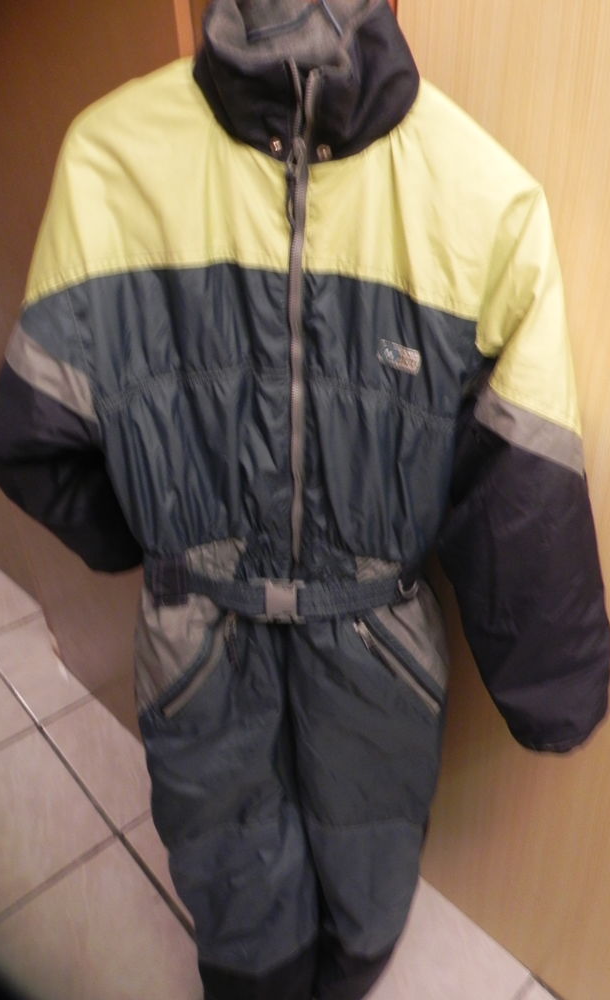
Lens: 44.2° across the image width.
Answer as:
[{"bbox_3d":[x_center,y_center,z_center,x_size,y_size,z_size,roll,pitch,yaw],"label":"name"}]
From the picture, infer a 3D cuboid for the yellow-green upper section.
[{"bbox_3d":[-0.006,-0.214,0.670,0.530,0.290,0.200,7,34,12],"label":"yellow-green upper section"}]

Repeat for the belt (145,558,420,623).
[{"bbox_3d":[-0.028,0.105,0.865,0.305,0.080,0.120,4,33,8],"label":"belt"}]

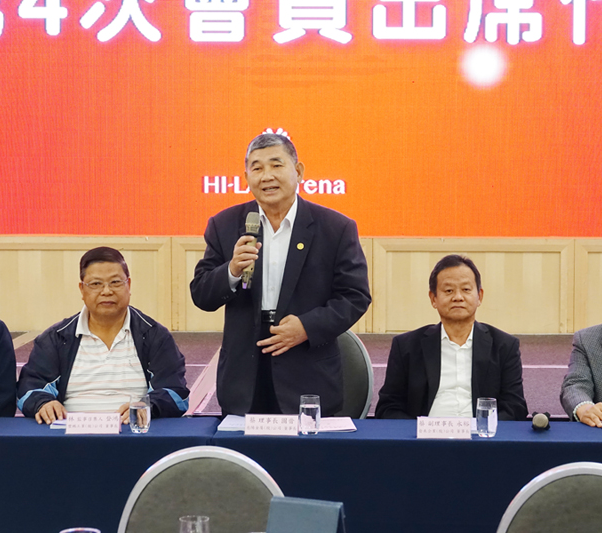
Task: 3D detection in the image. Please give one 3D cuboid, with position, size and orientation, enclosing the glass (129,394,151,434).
[{"bbox_3d":[-0.506,0.465,5.400,0.065,0.119,0.065,0,2,2],"label":"glass"}]

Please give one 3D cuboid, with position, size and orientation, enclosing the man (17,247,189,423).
[{"bbox_3d":[-0.663,0.599,5.804,0.575,1.322,0.750,0,2,-2],"label":"man"}]

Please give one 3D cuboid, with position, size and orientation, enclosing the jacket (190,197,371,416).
[{"bbox_3d":[-0.069,0.147,5.914,0.605,0.780,0.380,0,2,7],"label":"jacket"}]

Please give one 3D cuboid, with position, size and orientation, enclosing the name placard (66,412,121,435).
[{"bbox_3d":[-0.651,0.492,5.384,0.170,0.066,0.060,0,2,2],"label":"name placard"}]

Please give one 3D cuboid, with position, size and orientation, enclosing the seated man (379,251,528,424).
[{"bbox_3d":[0.508,0.614,5.823,0.530,1.300,0.750,0,2,5],"label":"seated man"}]

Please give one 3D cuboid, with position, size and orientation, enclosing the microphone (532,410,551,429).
[{"bbox_3d":[0.781,0.498,5.557,0.056,0.056,0.250,0,2,7],"label":"microphone"}]

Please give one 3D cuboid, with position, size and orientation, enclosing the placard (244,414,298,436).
[{"bbox_3d":[-0.092,0.494,5.377,0.170,0.066,0.060,0,2,2],"label":"placard"}]

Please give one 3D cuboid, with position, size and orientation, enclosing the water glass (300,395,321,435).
[{"bbox_3d":[0.031,0.468,5.389,0.065,0.119,0.065,0,2,2],"label":"water glass"}]

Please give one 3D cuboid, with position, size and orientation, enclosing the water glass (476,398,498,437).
[{"bbox_3d":[0.583,0.471,5.343,0.065,0.119,0.065,0,2,2],"label":"water glass"}]

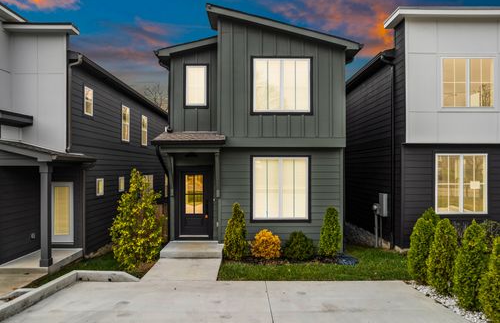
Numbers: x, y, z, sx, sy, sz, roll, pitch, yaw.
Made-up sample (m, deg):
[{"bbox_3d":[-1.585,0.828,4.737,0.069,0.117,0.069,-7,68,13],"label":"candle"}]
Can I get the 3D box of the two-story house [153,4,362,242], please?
[{"bbox_3d":[0.050,-0.740,13.700,5.900,6.900,10.800,0,-1,-1],"label":"two-story house"}]

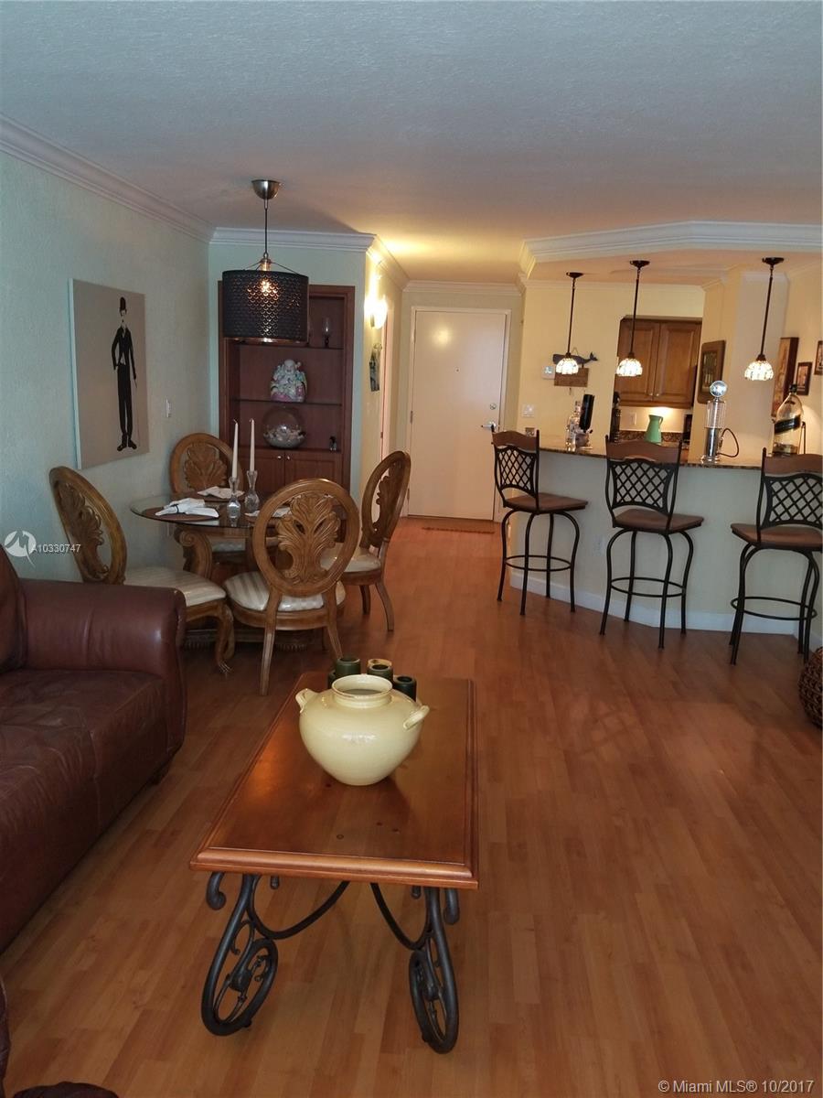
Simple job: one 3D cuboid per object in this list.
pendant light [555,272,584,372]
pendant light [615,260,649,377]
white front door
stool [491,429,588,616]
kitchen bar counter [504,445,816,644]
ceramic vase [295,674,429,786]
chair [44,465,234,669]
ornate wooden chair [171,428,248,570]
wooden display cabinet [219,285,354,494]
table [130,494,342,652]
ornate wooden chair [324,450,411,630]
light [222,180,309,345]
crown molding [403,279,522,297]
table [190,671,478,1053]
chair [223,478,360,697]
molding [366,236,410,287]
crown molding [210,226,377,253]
[{"bbox_3d":[1.163,-1.633,6.001,0.170,0.715,0.170,3,12,4],"label":"pendant light"},{"bbox_3d":[1.458,-1.497,5.393,0.180,0.735,0.180,3,13,3],"label":"pendant light"},{"bbox_3d":[0.466,-1.391,8.713,0.935,2.160,0.050,3,12,4],"label":"white front door"},{"bbox_3d":[0.879,-0.203,5.625,0.540,1.200,0.490,-9,17,-43],"label":"stool"},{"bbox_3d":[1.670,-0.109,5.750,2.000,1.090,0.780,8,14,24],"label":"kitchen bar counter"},{"bbox_3d":[-0.135,0.496,2.279,0.390,0.250,0.340,8,14,23],"label":"ceramic vase"},{"bbox_3d":[-1.355,0.110,4.067,0.540,1.075,0.700,13,16,41],"label":"chair"},{"bbox_3d":[-1.292,-0.173,5.365,0.540,1.075,0.680,-3,14,-24],"label":"ornate wooden chair"},{"bbox_3d":[-0.875,-0.781,5.910,0.930,2.110,0.320,3,13,3],"label":"wooden display cabinet"},{"bbox_3d":[-1.009,0.119,4.971,1.240,0.760,1.240,3,13,3],"label":"table"},{"bbox_3d":[-0.429,-0.055,5.105,0.700,1.090,0.580,-3,14,-24],"label":"ornate wooden chair"},{"bbox_3d":[-0.729,-1.433,4.125,0.443,0.760,0.443,3,12,4],"label":"light"},{"bbox_3d":[0.537,-2.665,8.446,1.200,0.100,0.080,3,13,3],"label":"crown molding"},{"bbox_3d":[-0.139,0.818,2.507,0.660,0.475,1.240,3,12,4],"label":"table"},{"bbox_3d":[-0.608,0.132,4.246,0.580,1.090,0.700,-4,14,-26],"label":"chair"},{"bbox_3d":[-0.156,-2.356,6.953,0.080,0.100,3.170,3,13,3],"label":"molding"},{"bbox_3d":[-0.786,-2.040,5.442,1.120,0.100,0.080,3,13,1],"label":"crown molding"}]

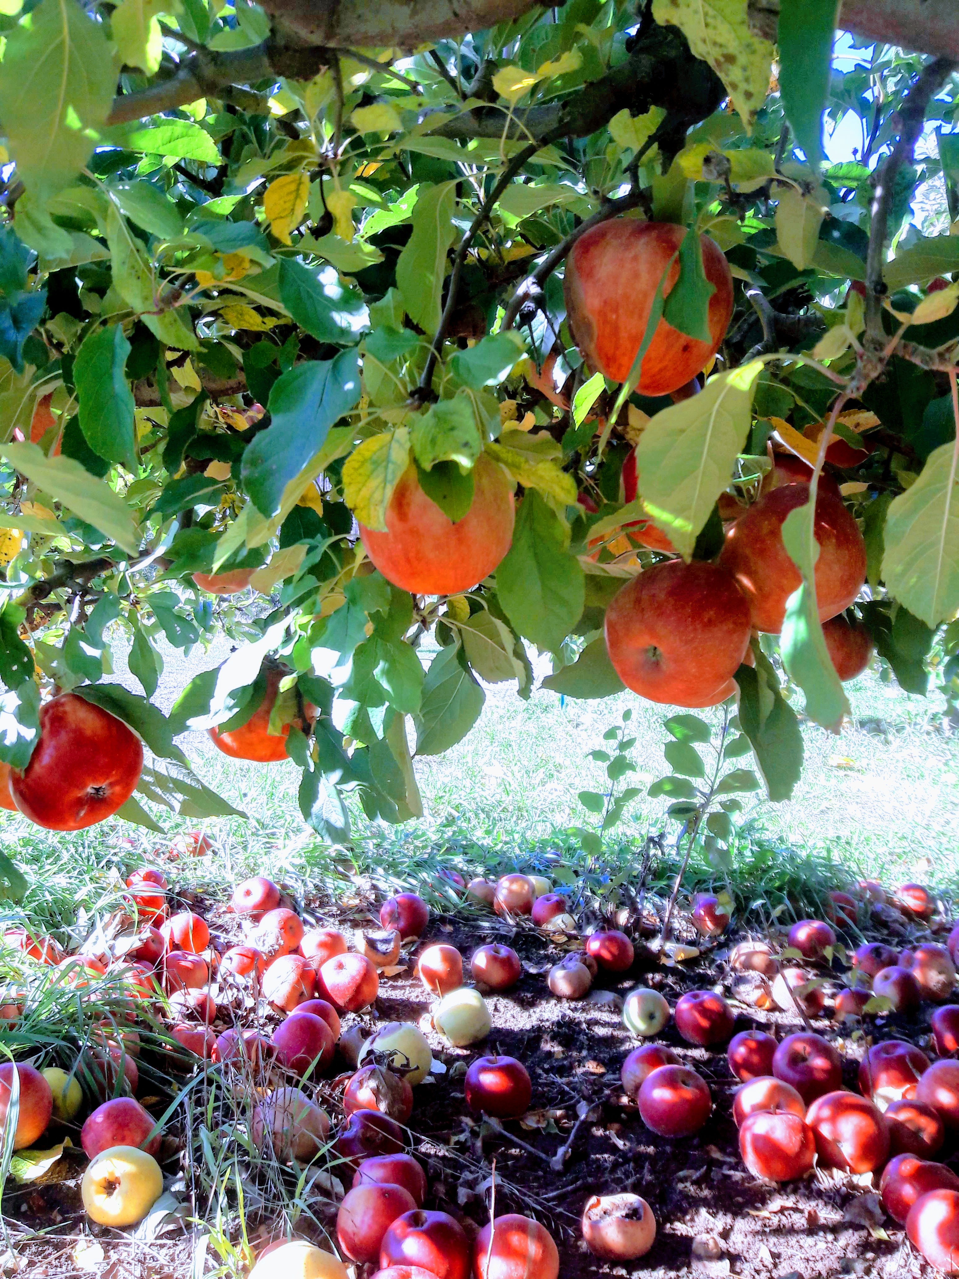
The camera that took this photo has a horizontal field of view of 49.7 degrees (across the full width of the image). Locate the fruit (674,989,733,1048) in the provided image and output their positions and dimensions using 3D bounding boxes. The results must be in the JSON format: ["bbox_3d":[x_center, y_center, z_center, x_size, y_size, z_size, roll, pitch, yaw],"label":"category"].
[{"bbox_3d":[0.297,0.501,1.369,0.076,0.070,0.076,3,26,13],"label":"fruit"}]

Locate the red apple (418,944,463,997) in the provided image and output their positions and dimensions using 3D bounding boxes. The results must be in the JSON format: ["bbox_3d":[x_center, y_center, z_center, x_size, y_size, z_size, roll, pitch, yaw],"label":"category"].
[{"bbox_3d":[-0.060,0.511,1.597,0.069,0.079,0.069,0,3,0],"label":"red apple"}]

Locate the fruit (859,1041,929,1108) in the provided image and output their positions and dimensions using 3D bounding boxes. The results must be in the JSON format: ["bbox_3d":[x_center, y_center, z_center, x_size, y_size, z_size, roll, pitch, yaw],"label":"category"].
[{"bbox_3d":[0.476,0.499,1.186,0.081,0.074,0.081,19,42,27],"label":"fruit"}]

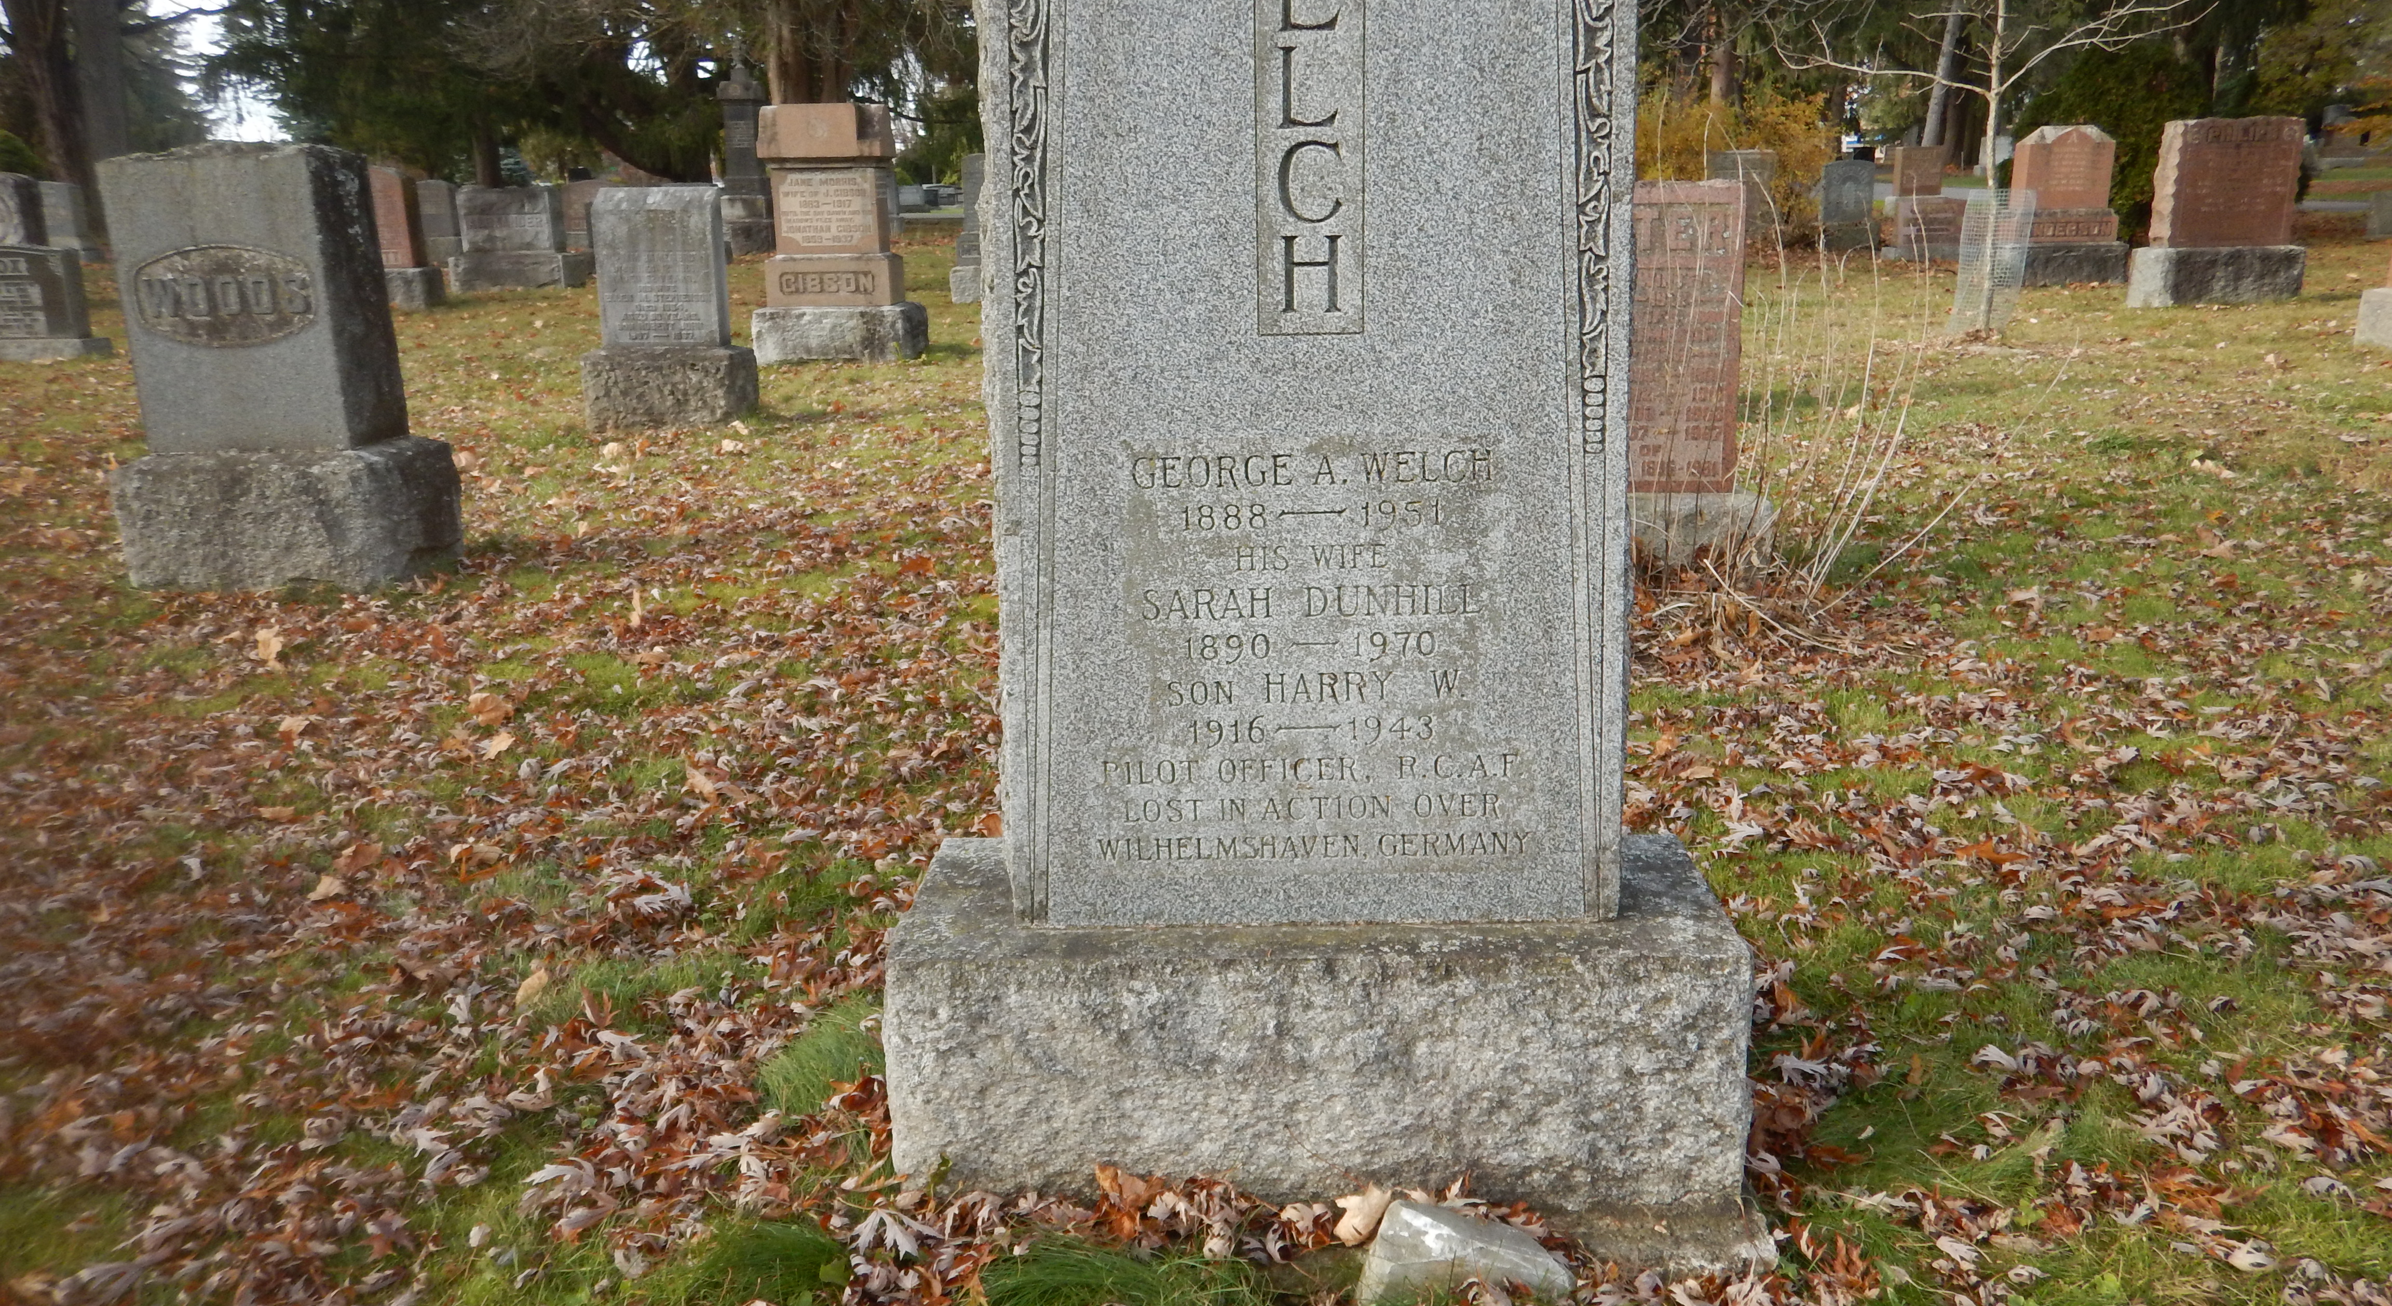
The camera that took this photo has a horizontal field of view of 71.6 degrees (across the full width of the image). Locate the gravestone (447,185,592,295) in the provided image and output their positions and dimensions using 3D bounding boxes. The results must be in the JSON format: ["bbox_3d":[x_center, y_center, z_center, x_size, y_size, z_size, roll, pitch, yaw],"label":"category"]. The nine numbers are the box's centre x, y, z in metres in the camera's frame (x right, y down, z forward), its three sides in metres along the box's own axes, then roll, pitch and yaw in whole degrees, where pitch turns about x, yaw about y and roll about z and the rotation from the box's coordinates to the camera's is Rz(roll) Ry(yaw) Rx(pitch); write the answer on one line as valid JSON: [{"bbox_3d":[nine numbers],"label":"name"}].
[{"bbox_3d":[-6.232,-3.781,15.161,1.000,0.950,0.560,-1,13,2],"label":"gravestone"}]

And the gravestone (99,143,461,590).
[{"bbox_3d":[-2.971,-0.913,5.316,0.790,1.340,0.560,-1,13,3],"label":"gravestone"}]

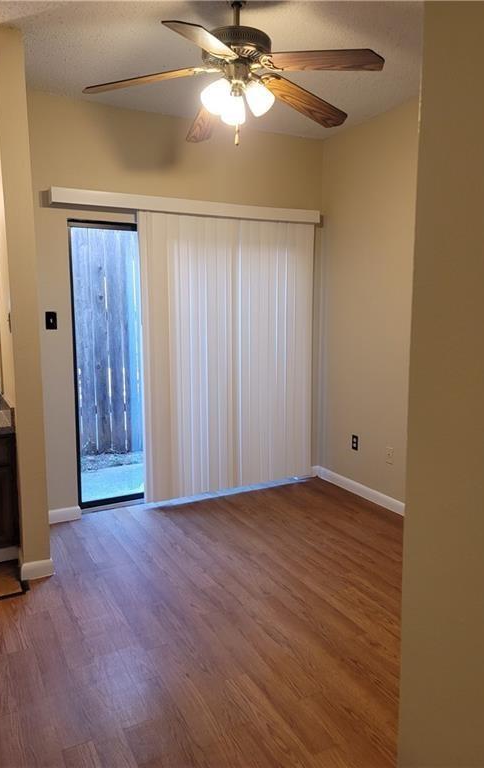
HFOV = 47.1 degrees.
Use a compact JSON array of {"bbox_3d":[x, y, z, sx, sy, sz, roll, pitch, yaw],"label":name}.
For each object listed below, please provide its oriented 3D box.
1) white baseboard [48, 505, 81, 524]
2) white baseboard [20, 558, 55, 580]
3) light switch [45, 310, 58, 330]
[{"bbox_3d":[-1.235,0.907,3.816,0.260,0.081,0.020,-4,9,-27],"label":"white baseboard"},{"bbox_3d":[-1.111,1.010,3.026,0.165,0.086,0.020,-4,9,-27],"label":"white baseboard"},{"bbox_3d":[-1.245,-0.412,3.636,0.071,0.115,0.014,-4,9,-27],"label":"light switch"}]

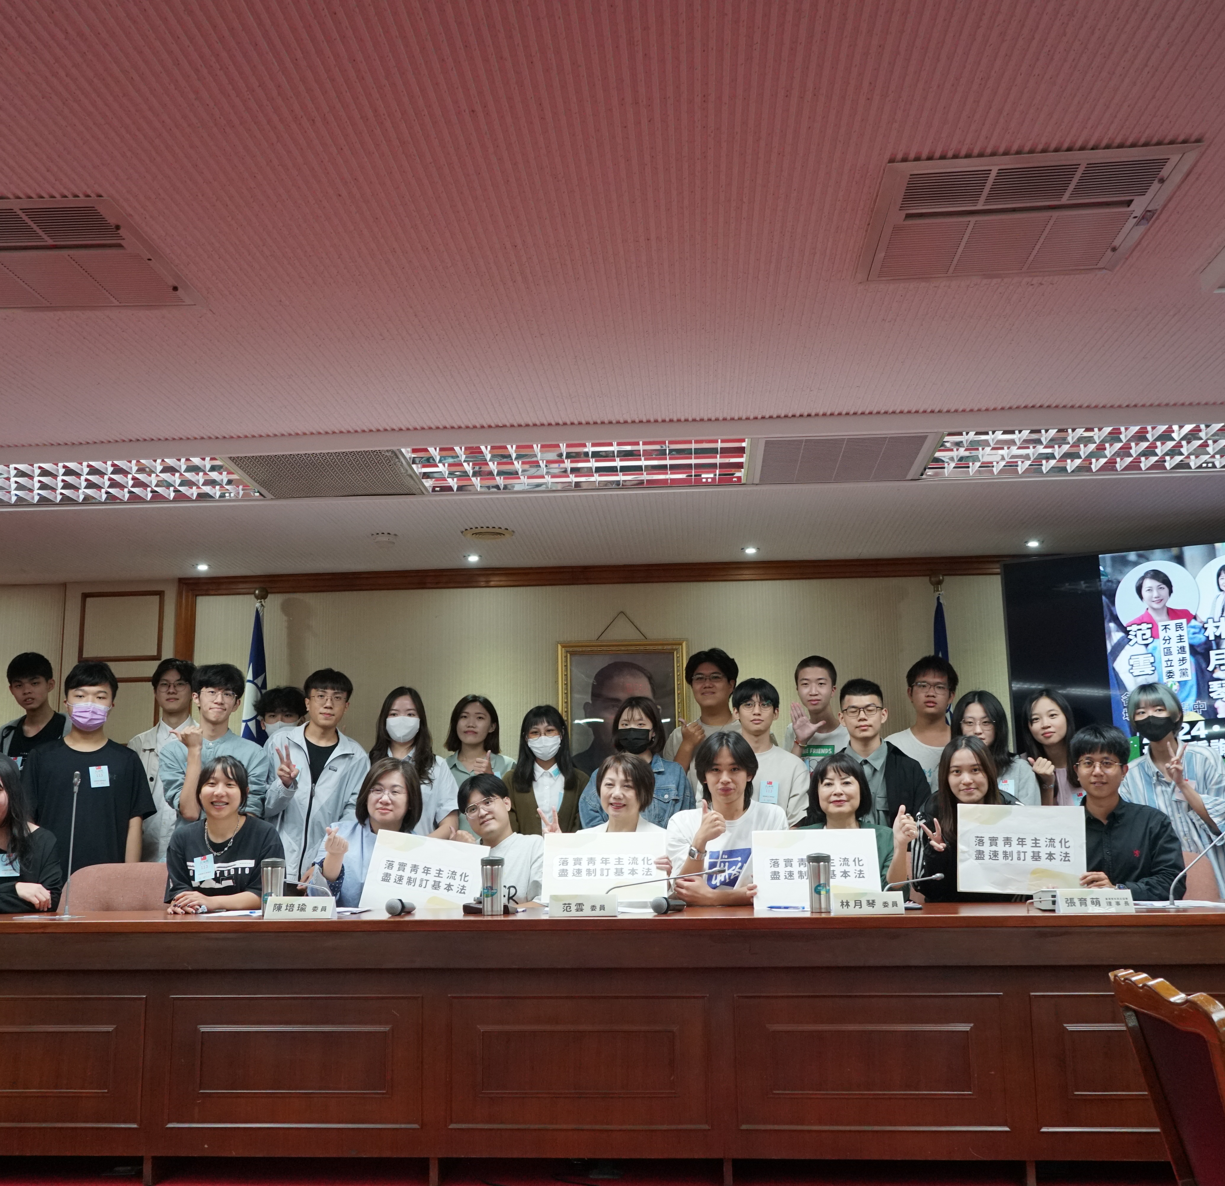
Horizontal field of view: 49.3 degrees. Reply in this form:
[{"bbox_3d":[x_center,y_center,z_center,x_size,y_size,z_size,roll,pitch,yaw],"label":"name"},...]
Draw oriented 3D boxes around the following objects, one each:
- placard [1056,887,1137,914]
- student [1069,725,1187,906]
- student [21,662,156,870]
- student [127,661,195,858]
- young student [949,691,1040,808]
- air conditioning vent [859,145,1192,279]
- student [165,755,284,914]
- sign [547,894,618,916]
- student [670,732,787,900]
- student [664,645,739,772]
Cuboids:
[{"bbox_3d":[1.494,0.947,4.119,0.220,0.077,0.075,-1,-11,4],"label":"placard"},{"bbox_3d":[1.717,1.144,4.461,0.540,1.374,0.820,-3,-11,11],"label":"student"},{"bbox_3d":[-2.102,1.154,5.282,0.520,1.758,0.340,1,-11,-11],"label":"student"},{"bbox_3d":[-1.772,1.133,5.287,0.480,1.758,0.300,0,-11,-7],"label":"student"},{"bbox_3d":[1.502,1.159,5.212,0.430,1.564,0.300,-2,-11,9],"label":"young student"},{"bbox_3d":[0.868,-0.821,2.898,0.590,0.050,0.590,-1,-11,4],"label":"air conditioning vent"},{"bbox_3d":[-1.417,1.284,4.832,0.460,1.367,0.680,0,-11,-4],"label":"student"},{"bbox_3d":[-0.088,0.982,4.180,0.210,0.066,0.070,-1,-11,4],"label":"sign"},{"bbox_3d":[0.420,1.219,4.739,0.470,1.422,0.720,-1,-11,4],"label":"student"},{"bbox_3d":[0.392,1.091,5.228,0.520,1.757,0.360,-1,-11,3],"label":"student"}]

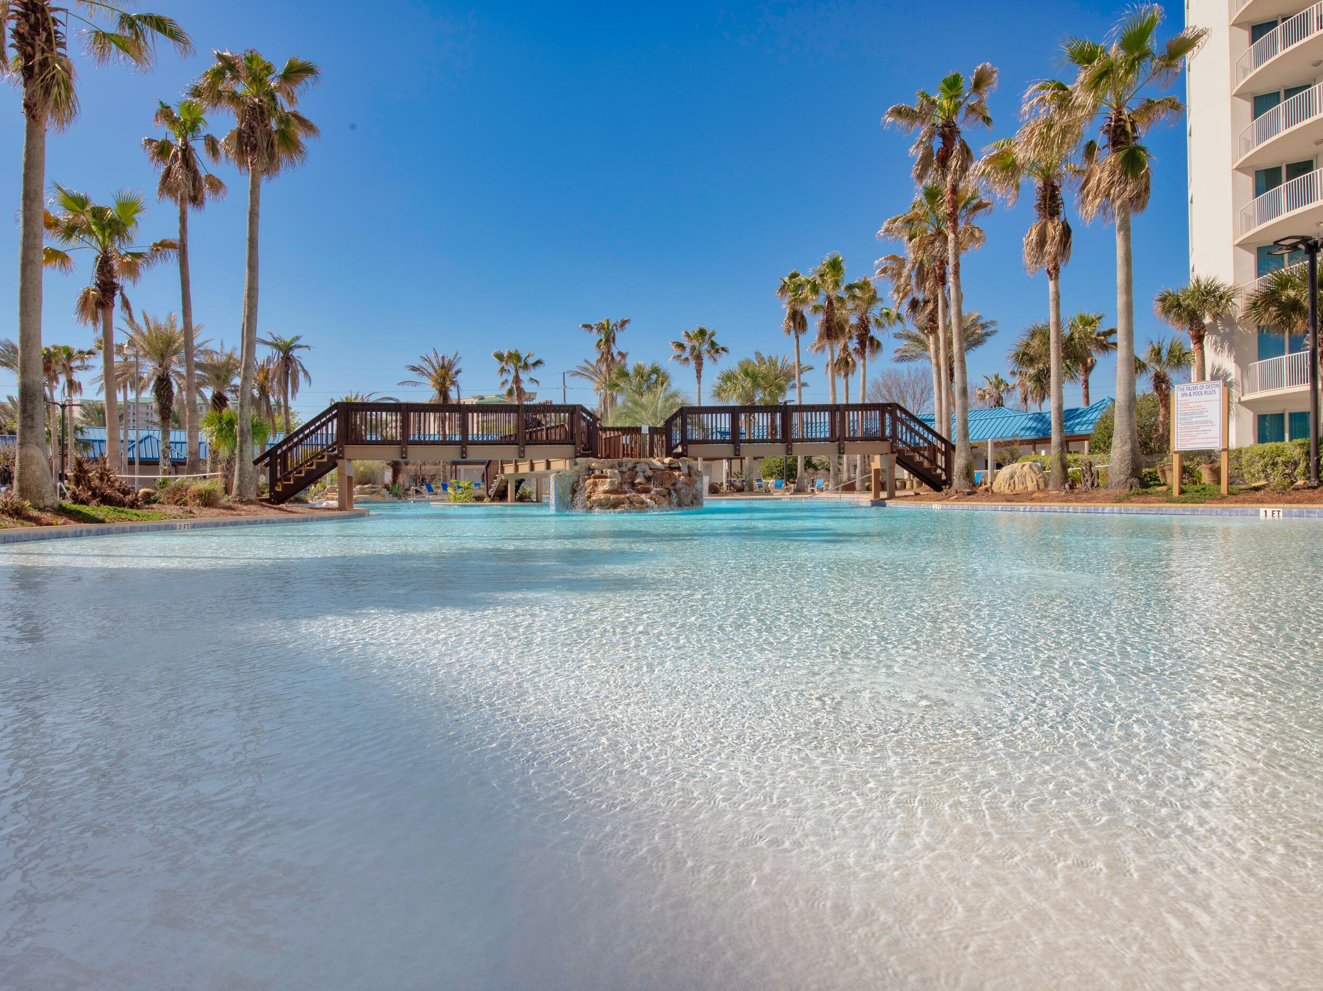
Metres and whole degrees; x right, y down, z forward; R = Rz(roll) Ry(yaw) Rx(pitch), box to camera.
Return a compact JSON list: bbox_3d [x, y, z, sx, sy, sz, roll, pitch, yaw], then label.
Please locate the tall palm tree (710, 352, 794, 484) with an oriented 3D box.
[{"bbox_3d":[4.679,-3.761,40.000,4.200,7.050,4.200,-1,0,0],"label":"tall palm tree"}]

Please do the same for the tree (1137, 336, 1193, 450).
[{"bbox_3d":[18.234,-3.250,28.513,2.300,5.064,2.300,-1,0,0],"label":"tree"}]

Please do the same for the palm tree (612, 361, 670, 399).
[{"bbox_3d":[-0.959,-3.315,37.000,2.900,6.083,2.800,-1,0,0],"label":"palm tree"}]

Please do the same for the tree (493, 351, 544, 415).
[{"bbox_3d":[-8.399,-4.257,46.020,2.952,8.515,2.952,-1,0,0],"label":"tree"}]

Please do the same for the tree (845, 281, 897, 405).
[{"bbox_3d":[10.555,-5.587,39.500,2.900,10.706,2.800,-1,0,0],"label":"tree"}]

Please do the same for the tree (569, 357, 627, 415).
[{"bbox_3d":[-3.140,-3.841,42.000,3.400,7.122,3.300,-1,0,0],"label":"tree"}]

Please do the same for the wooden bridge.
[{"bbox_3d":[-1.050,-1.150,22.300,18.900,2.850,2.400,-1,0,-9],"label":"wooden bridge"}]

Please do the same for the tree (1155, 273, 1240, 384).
[{"bbox_3d":[18.591,-4.023,27.300,2.950,7.237,2.850,-1,0,0],"label":"tree"}]

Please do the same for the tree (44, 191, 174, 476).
[{"bbox_3d":[-17.268,-4.752,24.500,4.100,9.870,4.100,-1,0,0],"label":"tree"}]

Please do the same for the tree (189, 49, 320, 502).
[{"bbox_3d":[-10.624,-5.737,20.500,3.500,11.840,3.500,-1,0,0],"label":"tree"}]

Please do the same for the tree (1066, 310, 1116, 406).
[{"bbox_3d":[25.626,-5.846,47.025,2.972,10.300,2.972,-1,0,0],"label":"tree"}]

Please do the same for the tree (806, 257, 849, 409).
[{"bbox_3d":[8.681,-6.386,40.534,2.586,12.294,2.586,-1,0,0],"label":"tree"}]

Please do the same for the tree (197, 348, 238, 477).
[{"bbox_3d":[-18.870,-3.237,33.500,2.500,6.326,2.500,-1,0,0],"label":"tree"}]

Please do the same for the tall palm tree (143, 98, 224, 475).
[{"bbox_3d":[-15.192,-6.294,25.000,2.600,12.737,2.500,-1,0,0],"label":"tall palm tree"}]

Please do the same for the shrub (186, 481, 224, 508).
[{"bbox_3d":[-9.774,-0.025,16.800,0.820,0.597,0.750,-1,0,0],"label":"shrub"}]

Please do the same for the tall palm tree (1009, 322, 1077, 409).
[{"bbox_3d":[21.955,-5.264,45.000,4.000,9.600,4.000,-1,0,0],"label":"tall palm tree"}]

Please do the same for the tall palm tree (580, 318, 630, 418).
[{"bbox_3d":[-3.381,-5.508,48.029,3.119,10.734,3.119,-1,0,0],"label":"tall palm tree"}]

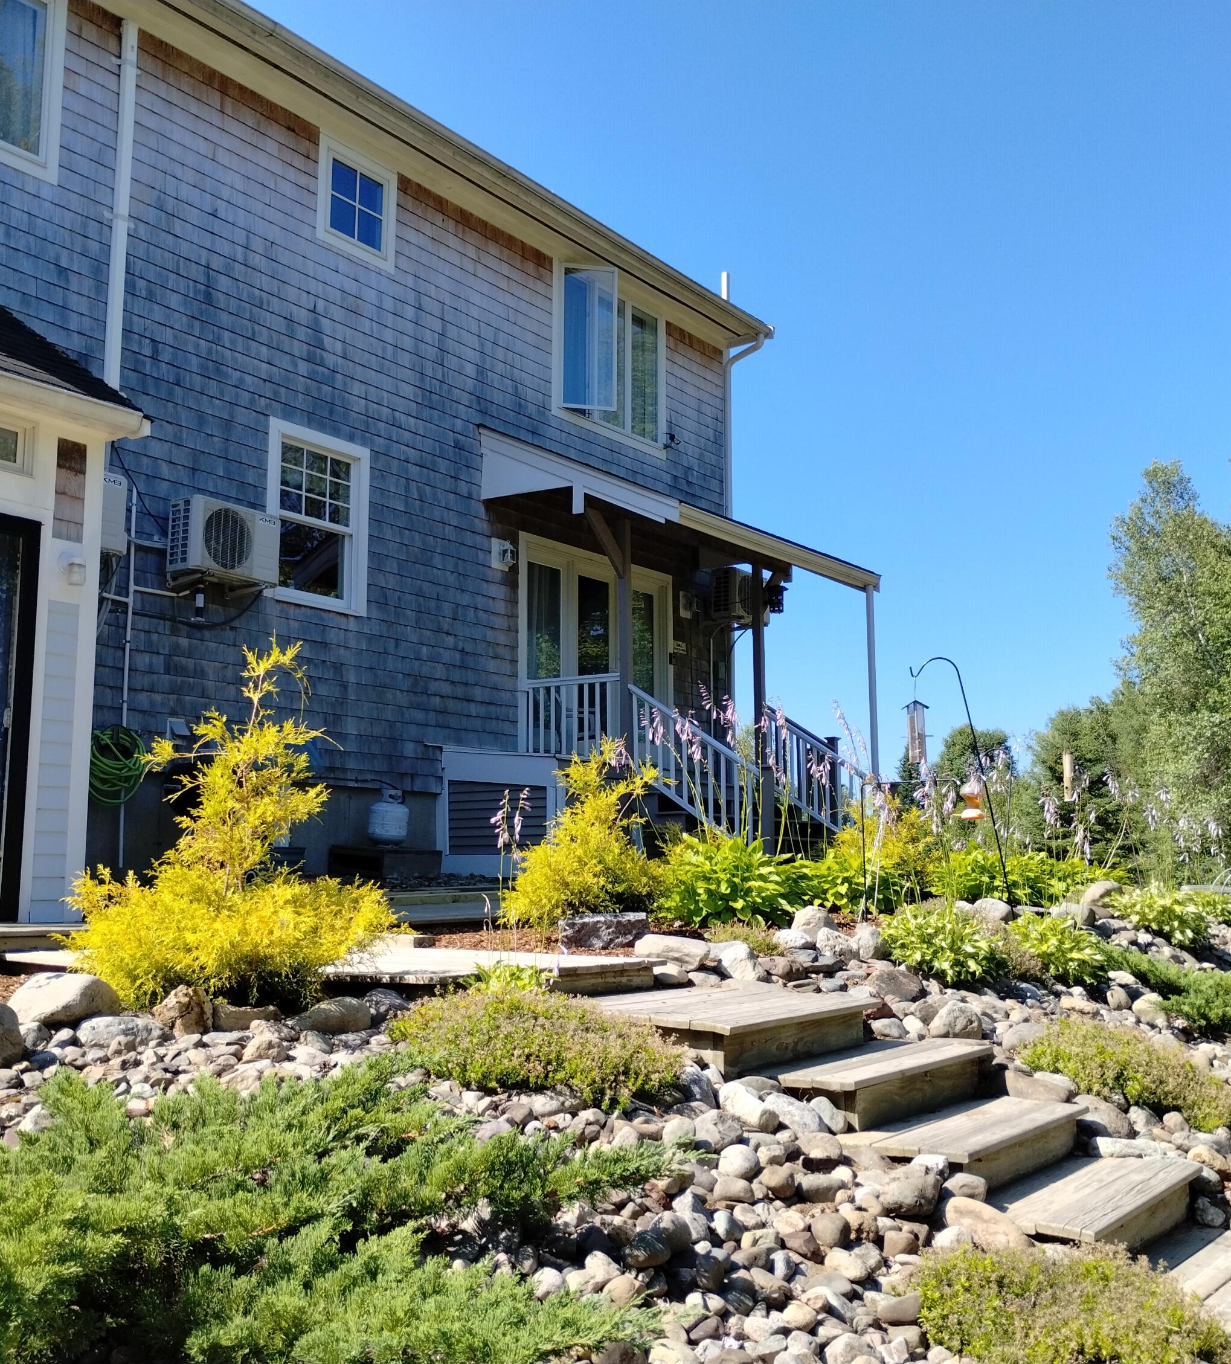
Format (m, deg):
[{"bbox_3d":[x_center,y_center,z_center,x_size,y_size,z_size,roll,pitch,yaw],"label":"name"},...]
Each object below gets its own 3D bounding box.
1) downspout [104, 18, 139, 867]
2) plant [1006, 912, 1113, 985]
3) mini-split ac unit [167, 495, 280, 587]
[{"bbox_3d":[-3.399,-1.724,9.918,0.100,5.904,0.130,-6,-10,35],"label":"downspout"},{"bbox_3d":[2.056,1.234,6.800,0.480,0.330,0.480,-2,-8,16],"label":"plant"},{"bbox_3d":[-2.849,-1.002,10.750,0.300,0.540,0.780,-6,-10,32],"label":"mini-split ac unit"}]

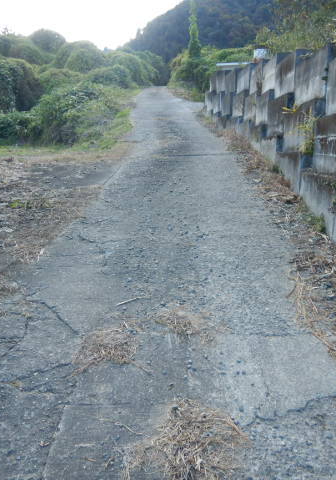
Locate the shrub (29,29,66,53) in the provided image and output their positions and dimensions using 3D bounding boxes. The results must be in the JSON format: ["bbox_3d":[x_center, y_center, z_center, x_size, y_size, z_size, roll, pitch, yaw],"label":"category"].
[{"bbox_3d":[-7.604,-12.495,28.000,2.400,1.700,2.200,0,11,0],"label":"shrub"}]

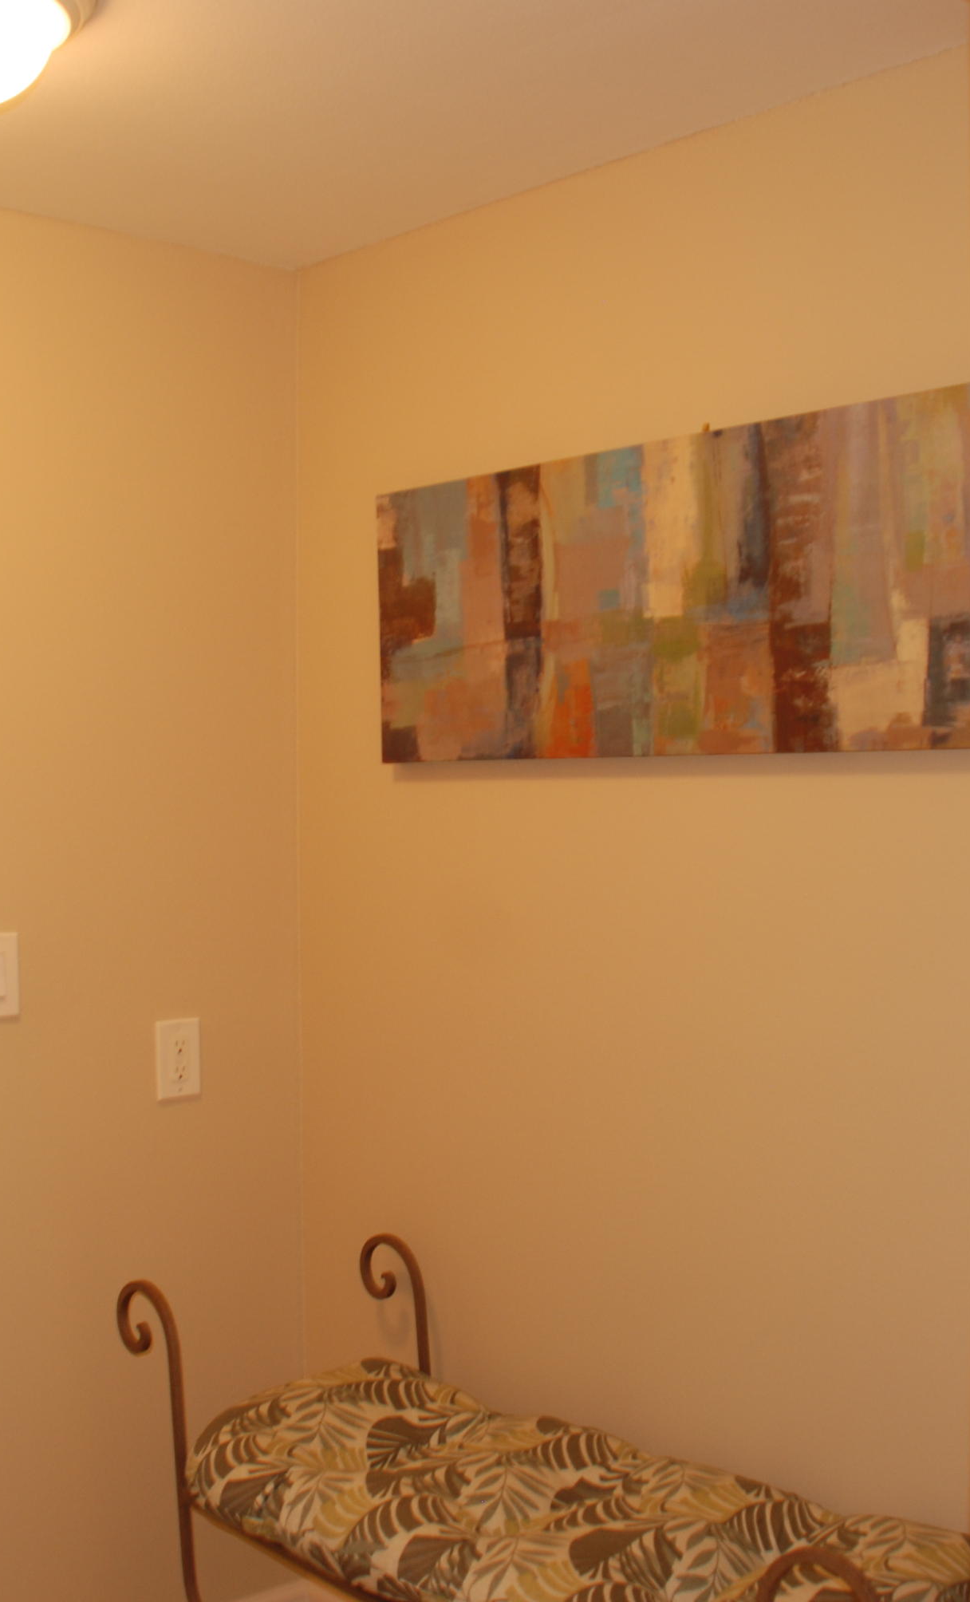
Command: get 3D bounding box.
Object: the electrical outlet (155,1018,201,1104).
[{"bbox_3d":[-0.471,0.397,2.764,0.077,0.121,0.011,-2,2,-43],"label":"electrical outlet"}]

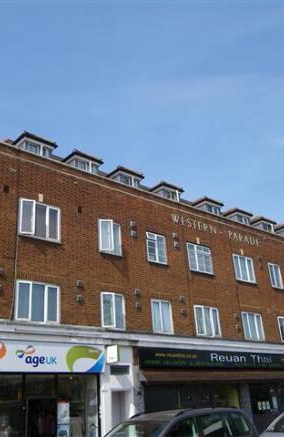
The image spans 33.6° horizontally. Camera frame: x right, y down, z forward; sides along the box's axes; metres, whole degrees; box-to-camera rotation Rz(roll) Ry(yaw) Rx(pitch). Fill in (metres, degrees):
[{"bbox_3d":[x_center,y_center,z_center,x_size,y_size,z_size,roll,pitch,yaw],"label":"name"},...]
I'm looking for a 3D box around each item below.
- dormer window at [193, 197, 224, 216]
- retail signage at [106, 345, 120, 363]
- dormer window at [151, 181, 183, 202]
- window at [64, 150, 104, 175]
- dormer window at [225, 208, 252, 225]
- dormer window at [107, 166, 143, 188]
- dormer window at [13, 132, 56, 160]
[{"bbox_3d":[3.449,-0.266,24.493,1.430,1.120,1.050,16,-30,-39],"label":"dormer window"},{"bbox_3d":[-0.881,4.301,14.947,0.110,0.500,0.540,16,-30,-39],"label":"retail signage"},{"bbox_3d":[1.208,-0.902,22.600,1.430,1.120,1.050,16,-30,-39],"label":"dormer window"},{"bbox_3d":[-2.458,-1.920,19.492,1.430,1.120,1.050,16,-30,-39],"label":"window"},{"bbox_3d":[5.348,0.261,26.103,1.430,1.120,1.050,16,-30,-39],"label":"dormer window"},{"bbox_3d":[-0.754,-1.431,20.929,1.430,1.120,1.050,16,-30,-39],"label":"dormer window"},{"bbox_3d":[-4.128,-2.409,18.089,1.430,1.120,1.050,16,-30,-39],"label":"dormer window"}]

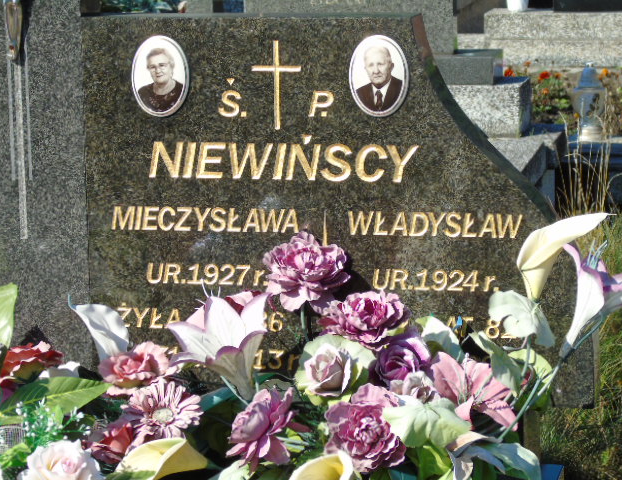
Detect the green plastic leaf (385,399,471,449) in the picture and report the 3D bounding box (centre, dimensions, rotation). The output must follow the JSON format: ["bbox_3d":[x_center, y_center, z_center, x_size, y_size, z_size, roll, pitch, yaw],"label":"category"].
[{"bbox_3d":[0.157,0.247,3.088,0.115,0.055,0.080,-3,13,-6],"label":"green plastic leaf"}]

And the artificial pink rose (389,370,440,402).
[{"bbox_3d":[0.139,0.202,3.114,0.070,0.050,0.060,-3,13,-6],"label":"artificial pink rose"}]

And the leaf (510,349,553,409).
[{"bbox_3d":[0.314,0.200,3.260,0.064,0.085,0.035,-2,-11,-6],"label":"leaf"}]

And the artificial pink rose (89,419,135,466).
[{"bbox_3d":[-0.280,0.284,3.236,0.064,0.062,0.063,-4,13,-9],"label":"artificial pink rose"}]

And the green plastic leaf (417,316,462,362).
[{"bbox_3d":[0.184,0.143,3.292,0.062,0.068,0.035,2,-11,12],"label":"green plastic leaf"}]

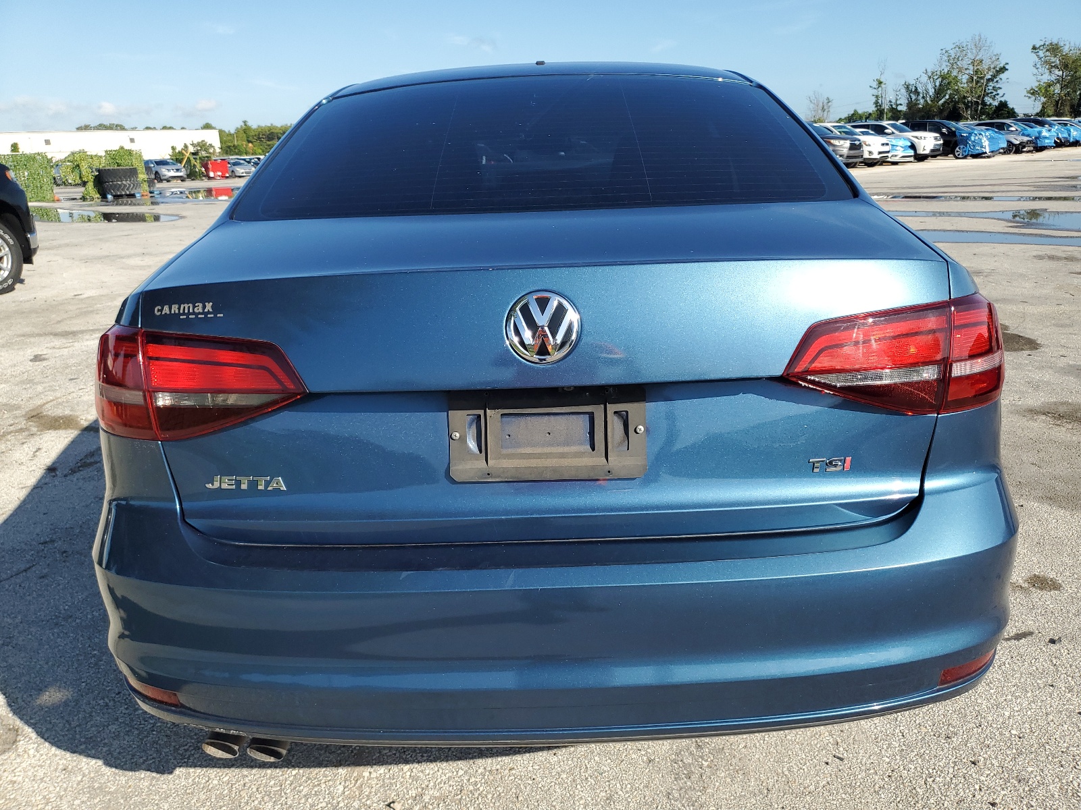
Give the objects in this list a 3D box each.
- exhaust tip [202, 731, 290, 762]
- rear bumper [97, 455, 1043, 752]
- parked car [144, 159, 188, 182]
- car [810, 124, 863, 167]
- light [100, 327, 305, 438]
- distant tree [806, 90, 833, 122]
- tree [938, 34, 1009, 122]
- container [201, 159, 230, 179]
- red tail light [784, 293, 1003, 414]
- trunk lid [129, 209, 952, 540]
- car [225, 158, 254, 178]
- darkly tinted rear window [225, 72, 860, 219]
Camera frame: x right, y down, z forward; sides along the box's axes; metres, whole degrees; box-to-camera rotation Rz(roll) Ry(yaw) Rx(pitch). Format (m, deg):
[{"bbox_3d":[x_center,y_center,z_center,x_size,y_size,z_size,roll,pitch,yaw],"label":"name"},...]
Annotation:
[{"bbox_3d":[-0.521,0.597,1.471,0.160,0.080,0.140,-2,18,1],"label":"exhaust tip"},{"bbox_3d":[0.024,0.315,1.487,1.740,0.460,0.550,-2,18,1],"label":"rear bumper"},{"bbox_3d":[-29.000,-18.050,62.500,1.870,1.710,4.800,-17,23,-40],"label":"parked car"},{"bbox_3d":[9.850,-9.850,30.950,1.920,1.750,4.850,-16,22,-37],"label":"car"},{"bbox_3d":[-0.562,-0.052,1.344,0.440,0.200,0.280,-2,18,1],"label":"light"},{"bbox_3d":[31.502,-32.032,91.043,3.062,6.379,3.000,-2,17,0],"label":"distant tree"},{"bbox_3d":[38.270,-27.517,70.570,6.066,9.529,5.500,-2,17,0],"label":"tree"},{"bbox_3d":[-24.196,-17.570,60.500,1.250,1.420,1.650,14,24,41],"label":"container"},{"bbox_3d":[0.588,-0.079,1.300,0.470,0.195,0.280,-2,17,1],"label":"red tail light"},{"bbox_3d":[0.009,-0.095,1.441,1.270,0.470,0.600,-2,18,1],"label":"trunk lid"},{"bbox_3d":[-26.800,-20.850,71.600,1.820,1.480,4.500,-17,23,-39],"label":"car"},{"bbox_3d":[0.000,-0.597,1.833,1.260,0.120,0.700,-2,44,1],"label":"darkly tinted rear window"}]

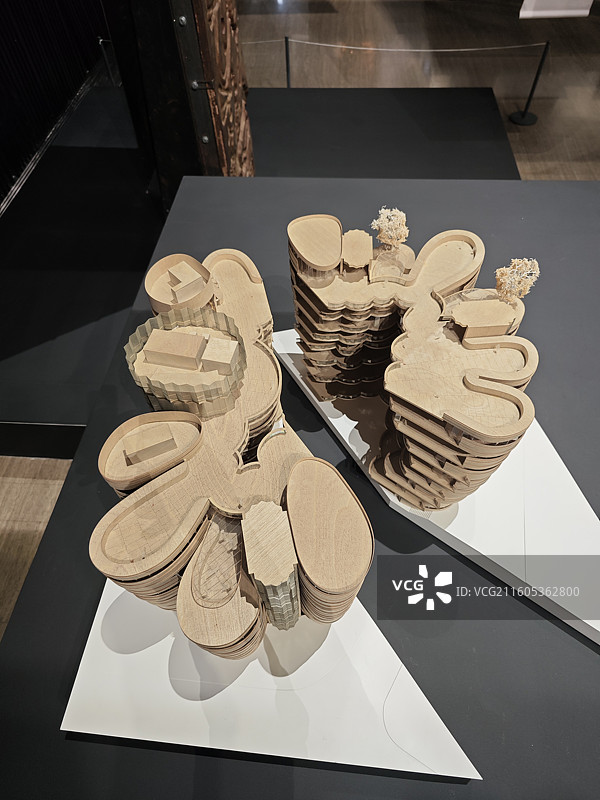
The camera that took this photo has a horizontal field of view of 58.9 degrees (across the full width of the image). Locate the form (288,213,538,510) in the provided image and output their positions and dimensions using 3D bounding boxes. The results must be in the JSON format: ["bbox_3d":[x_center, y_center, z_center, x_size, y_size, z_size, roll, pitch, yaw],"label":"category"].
[{"bbox_3d":[0.230,-0.104,1.022,0.348,0.299,0.589,-24,55,-16],"label":"form"}]

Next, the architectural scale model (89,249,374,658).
[{"bbox_3d":[-0.153,0.072,0.889,0.335,0.315,0.680,-15,53,-10],"label":"architectural scale model"}]

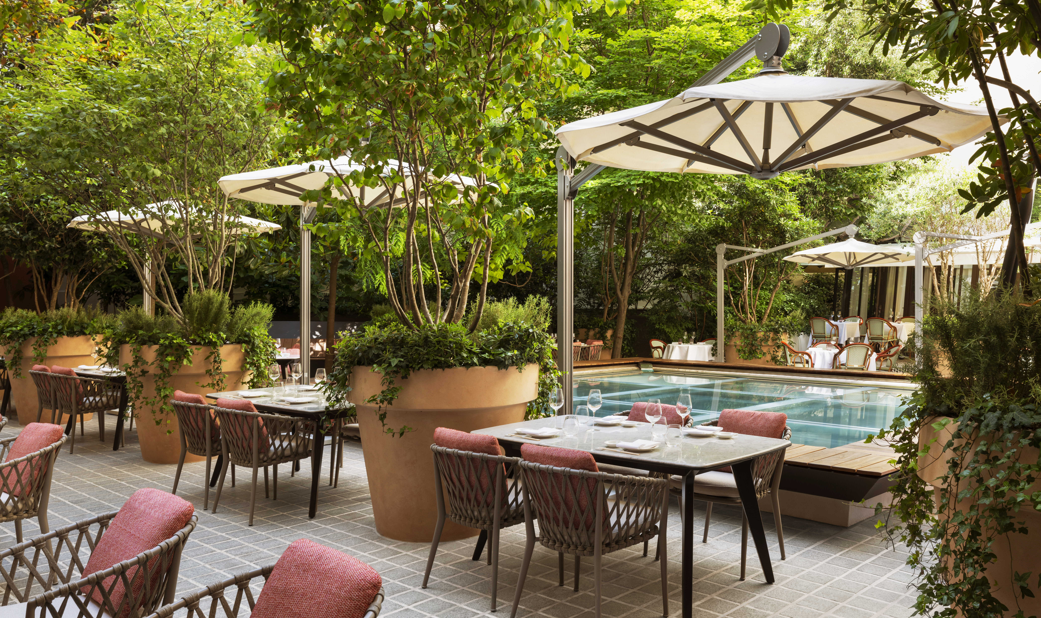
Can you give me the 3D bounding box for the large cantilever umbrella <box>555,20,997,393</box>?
[{"bbox_3d":[1.186,-0.124,5.225,2.400,3.160,3.330,0,0,-32],"label":"large cantilever umbrella"}]

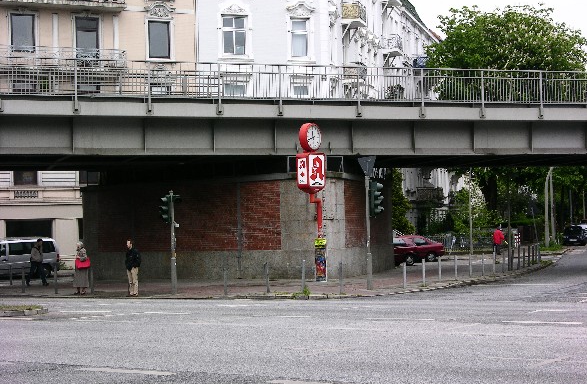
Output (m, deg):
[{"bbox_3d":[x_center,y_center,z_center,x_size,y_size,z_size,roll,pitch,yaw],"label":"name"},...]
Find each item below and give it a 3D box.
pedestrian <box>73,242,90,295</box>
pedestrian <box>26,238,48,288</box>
[{"bbox_3d":[-6.602,2.391,37.100,0.420,1.670,0.500,0,-3,-33],"label":"pedestrian"},{"bbox_3d":[-9.548,2.639,44.300,0.760,1.770,0.520,-2,-2,15],"label":"pedestrian"}]

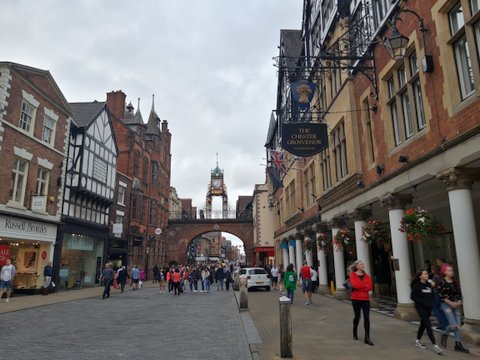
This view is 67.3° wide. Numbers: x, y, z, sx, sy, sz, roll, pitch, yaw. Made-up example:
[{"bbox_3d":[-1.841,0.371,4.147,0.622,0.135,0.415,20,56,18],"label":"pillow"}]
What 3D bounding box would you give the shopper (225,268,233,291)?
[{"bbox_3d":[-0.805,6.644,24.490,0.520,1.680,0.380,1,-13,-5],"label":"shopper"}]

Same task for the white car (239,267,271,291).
[{"bbox_3d":[0.971,7.199,26.303,1.740,1.460,4.050,2,-13,-10],"label":"white car"}]

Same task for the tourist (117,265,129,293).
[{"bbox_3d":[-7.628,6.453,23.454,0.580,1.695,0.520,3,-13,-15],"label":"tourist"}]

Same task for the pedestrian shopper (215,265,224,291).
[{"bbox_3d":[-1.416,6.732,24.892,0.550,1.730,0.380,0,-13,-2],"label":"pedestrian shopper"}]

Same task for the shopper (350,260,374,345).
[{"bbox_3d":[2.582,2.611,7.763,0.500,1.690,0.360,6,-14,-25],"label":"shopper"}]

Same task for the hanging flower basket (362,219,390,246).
[{"bbox_3d":[4.729,1.817,12.488,0.860,0.900,0.860,0,-13,-2],"label":"hanging flower basket"}]

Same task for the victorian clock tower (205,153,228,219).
[{"bbox_3d":[-3.438,1.035,55.566,3.300,10.350,3.300,0,-13,-4],"label":"victorian clock tower"}]

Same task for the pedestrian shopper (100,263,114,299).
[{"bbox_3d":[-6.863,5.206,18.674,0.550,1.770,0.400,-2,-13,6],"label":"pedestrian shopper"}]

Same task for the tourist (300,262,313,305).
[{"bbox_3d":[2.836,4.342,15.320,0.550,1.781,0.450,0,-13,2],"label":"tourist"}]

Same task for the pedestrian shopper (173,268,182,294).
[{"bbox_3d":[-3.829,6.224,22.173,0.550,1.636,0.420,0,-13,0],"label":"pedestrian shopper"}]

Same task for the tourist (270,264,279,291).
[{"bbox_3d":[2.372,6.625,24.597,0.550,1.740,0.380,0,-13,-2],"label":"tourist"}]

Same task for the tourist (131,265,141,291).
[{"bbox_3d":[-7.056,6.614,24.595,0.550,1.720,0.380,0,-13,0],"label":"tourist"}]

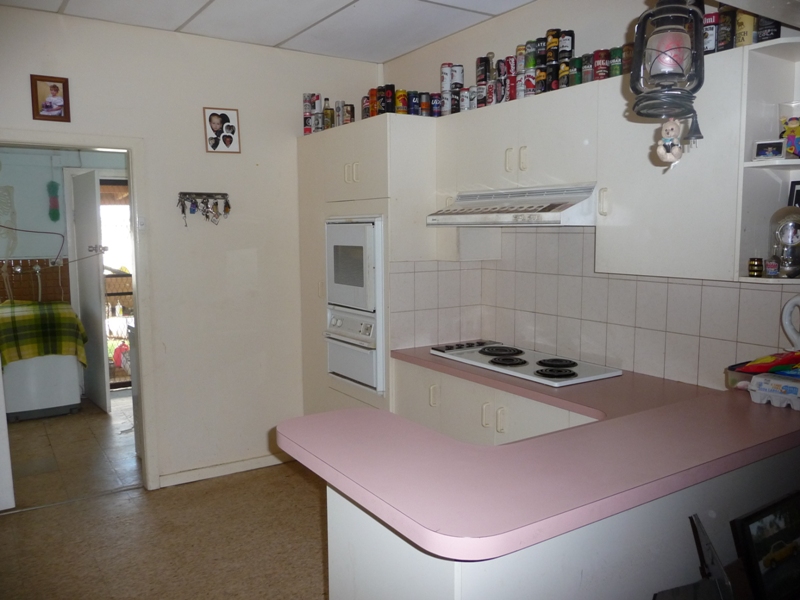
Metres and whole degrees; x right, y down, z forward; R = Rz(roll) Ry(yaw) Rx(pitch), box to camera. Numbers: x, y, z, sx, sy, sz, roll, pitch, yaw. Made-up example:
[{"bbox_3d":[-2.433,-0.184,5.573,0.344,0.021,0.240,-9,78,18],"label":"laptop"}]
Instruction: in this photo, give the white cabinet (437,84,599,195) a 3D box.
[{"bbox_3d":[0.617,-0.711,3.039,0.348,0.396,1.057,-5,8,-33],"label":"white cabinet"}]

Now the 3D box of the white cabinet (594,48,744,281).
[{"bbox_3d":[1.069,-0.463,2.383,0.348,0.739,0.574,-5,8,-33],"label":"white cabinet"}]

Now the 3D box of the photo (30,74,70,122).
[{"bbox_3d":[-1.788,-1.032,3.319,0.174,0.223,0.020,-5,8,-33],"label":"photo"}]

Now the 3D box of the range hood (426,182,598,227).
[{"bbox_3d":[0.594,-0.419,2.939,0.535,0.170,0.869,-5,8,-33],"label":"range hood"}]

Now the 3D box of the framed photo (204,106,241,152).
[{"bbox_3d":[-1.044,-1.000,3.821,0.209,0.255,0.018,-5,8,-33],"label":"framed photo"}]

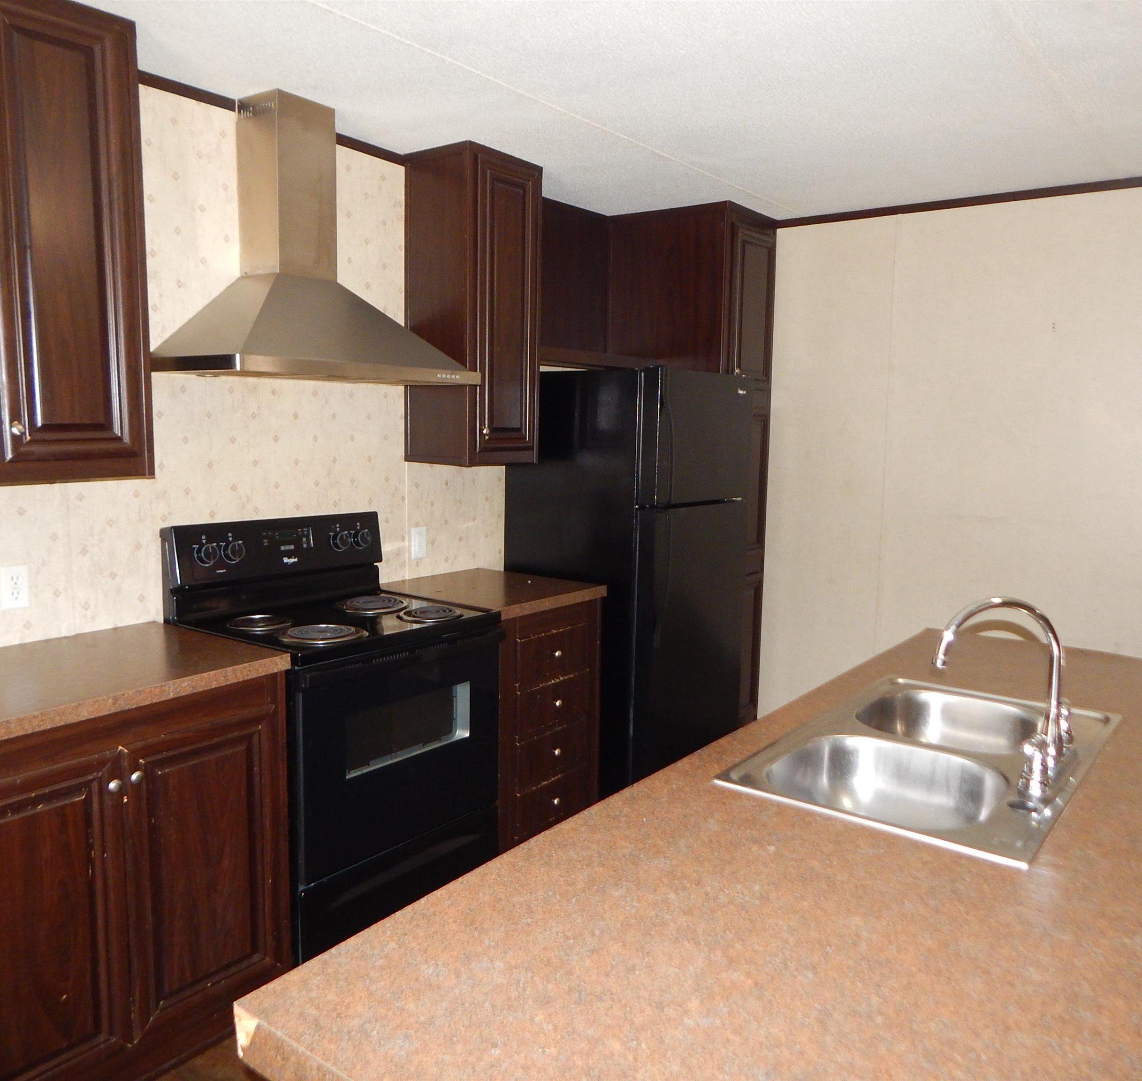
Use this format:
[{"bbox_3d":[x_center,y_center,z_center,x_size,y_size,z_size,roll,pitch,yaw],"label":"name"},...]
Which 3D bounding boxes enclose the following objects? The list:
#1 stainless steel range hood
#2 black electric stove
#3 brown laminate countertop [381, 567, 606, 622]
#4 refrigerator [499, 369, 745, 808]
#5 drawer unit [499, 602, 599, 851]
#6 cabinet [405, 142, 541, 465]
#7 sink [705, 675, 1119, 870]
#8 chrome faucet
[{"bbox_3d":[-0.723,-0.867,2.645,0.482,0.804,0.870,6,9,37],"label":"stainless steel range hood"},{"bbox_3d":[-0.674,0.545,2.751,0.670,1.180,0.757,6,9,37],"label":"black electric stove"},{"bbox_3d":[-0.287,0.181,3.276,0.613,0.038,0.580,6,9,37],"label":"brown laminate countertop"},{"bbox_3d":[0.231,0.185,3.726,0.730,1.693,0.701,6,9,37],"label":"refrigerator"},{"bbox_3d":[-0.302,0.634,3.336,0.592,0.875,0.570,6,9,37],"label":"drawer unit"},{"bbox_3d":[-0.344,-0.808,3.287,0.327,1.061,0.378,6,9,37],"label":"cabinet"},{"bbox_3d":[0.678,0.463,1.685,0.464,0.179,0.850,6,9,37],"label":"sink"},{"bbox_3d":[0.743,0.245,1.583,0.235,0.284,0.295,6,9,37],"label":"chrome faucet"}]

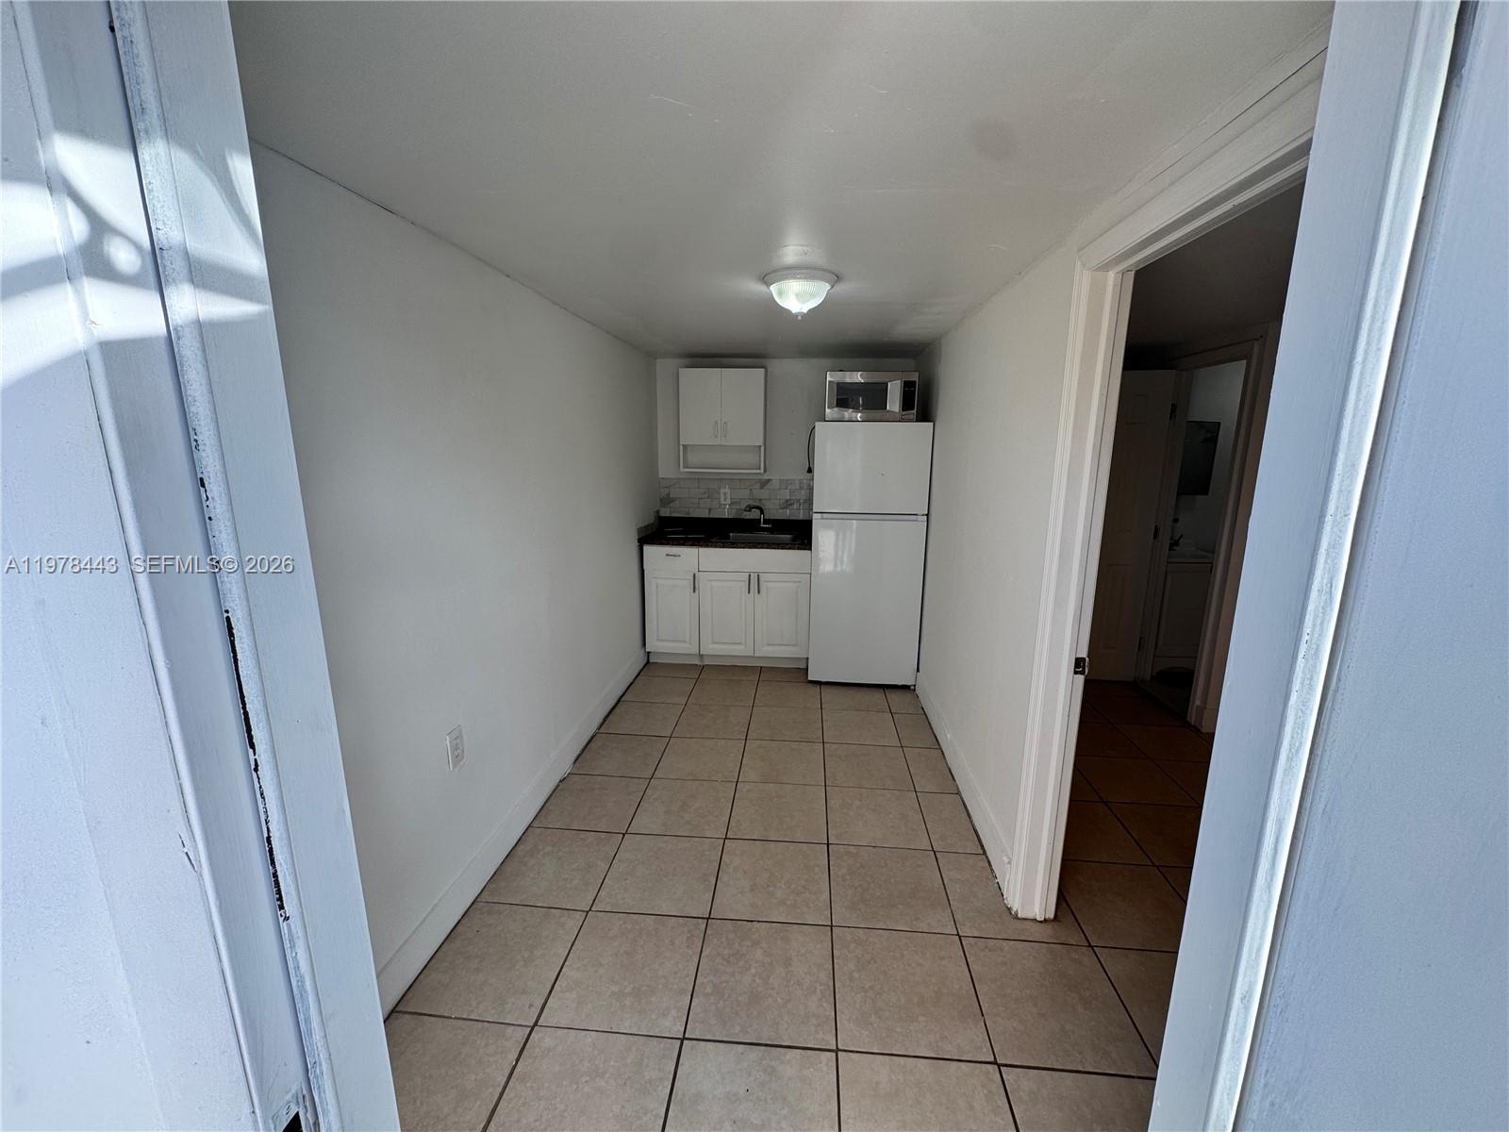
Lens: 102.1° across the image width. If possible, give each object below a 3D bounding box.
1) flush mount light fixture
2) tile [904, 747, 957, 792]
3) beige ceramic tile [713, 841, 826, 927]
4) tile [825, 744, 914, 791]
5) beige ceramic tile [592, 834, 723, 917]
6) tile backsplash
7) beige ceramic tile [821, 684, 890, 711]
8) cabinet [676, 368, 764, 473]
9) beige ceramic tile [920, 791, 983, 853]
[{"bbox_3d":[0.167,-0.960,2.199,0.272,0.134,0.272,1,12,5],"label":"flush mount light fixture"},{"bbox_3d":[0.857,0.999,2.994,0.188,0.010,0.409,1,12,5],"label":"tile"},{"bbox_3d":[0.069,1.157,2.244,0.407,0.010,0.409,1,12,5],"label":"beige ceramic tile"},{"bbox_3d":[0.562,1.003,3.049,0.413,0.010,0.413,1,12,5],"label":"tile"},{"bbox_3d":[-0.342,1.150,2.280,0.407,0.010,0.409,1,12,5],"label":"beige ceramic tile"},{"bbox_3d":[-0.147,-0.516,4.648,1.187,0.301,0.012,1,12,5],"label":"tile backsplash"},{"bbox_3d":[0.629,0.824,3.834,0.407,0.010,0.409,1,12,5],"label":"beige ceramic tile"},{"bbox_3d":[-0.213,-1.035,4.385,0.597,0.700,0.200,1,12,5],"label":"cabinet"},{"bbox_3d":[0.820,1.083,2.588,0.188,0.010,0.409,1,12,5],"label":"beige ceramic tile"}]

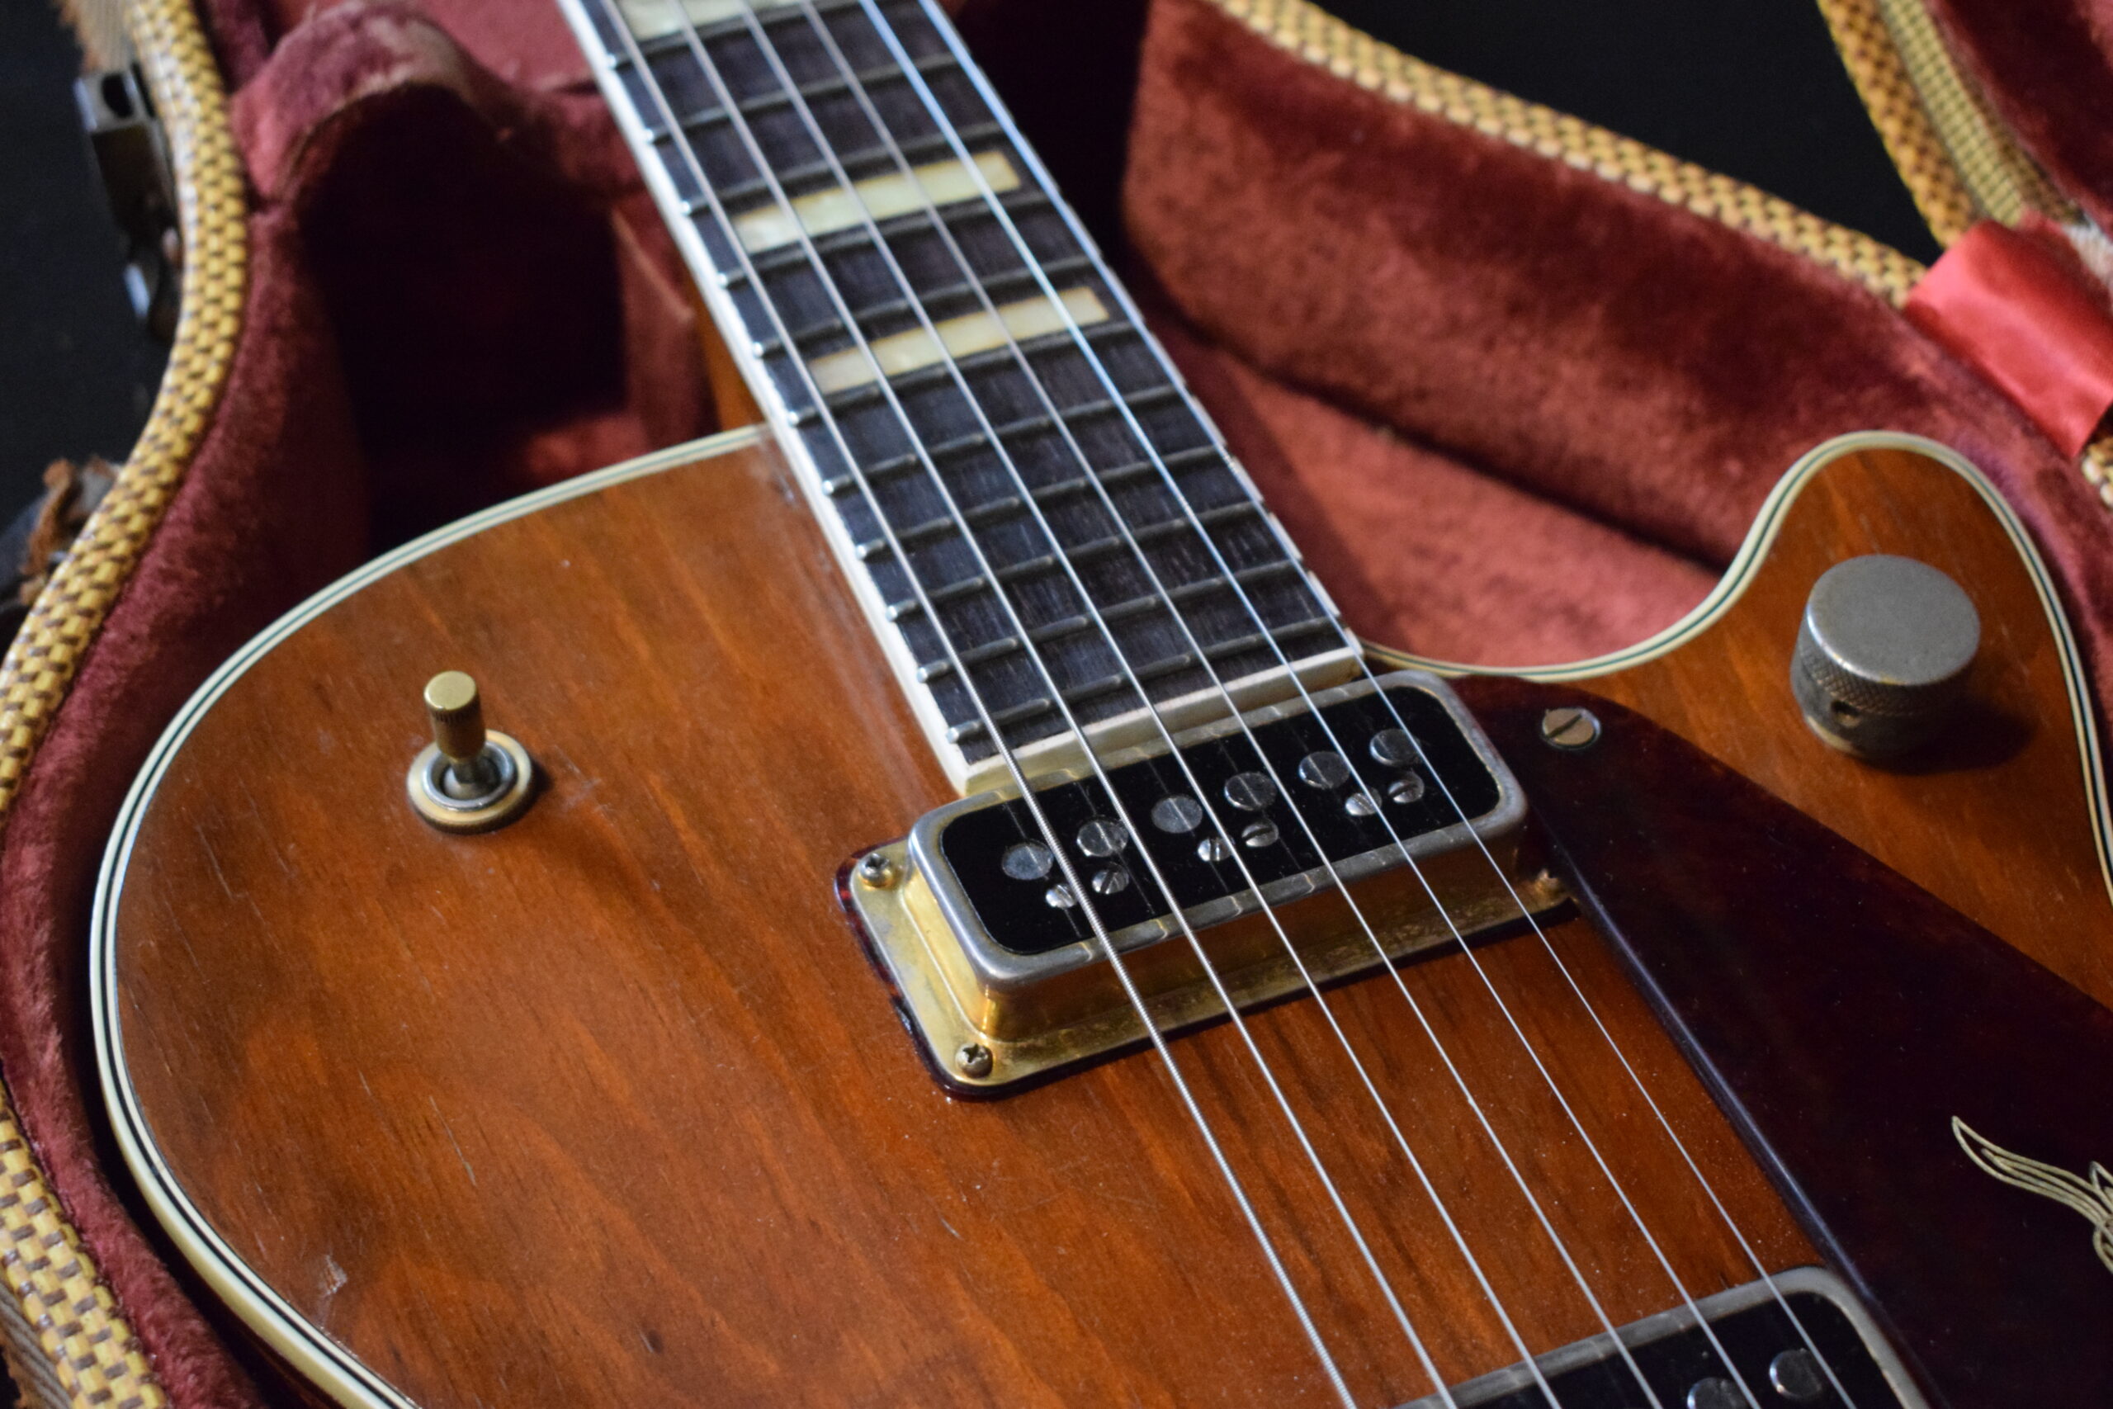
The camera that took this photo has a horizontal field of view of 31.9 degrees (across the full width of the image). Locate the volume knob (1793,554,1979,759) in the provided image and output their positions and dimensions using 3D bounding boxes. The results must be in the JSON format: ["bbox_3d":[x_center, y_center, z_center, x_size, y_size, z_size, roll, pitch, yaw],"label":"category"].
[{"bbox_3d":[0.104,-0.006,0.466,0.021,0.015,0.021,2,50,0],"label":"volume knob"}]

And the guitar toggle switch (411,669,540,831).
[{"bbox_3d":[-0.074,0.004,0.458,0.015,0.019,0.015,-5,49,0],"label":"guitar toggle switch"}]

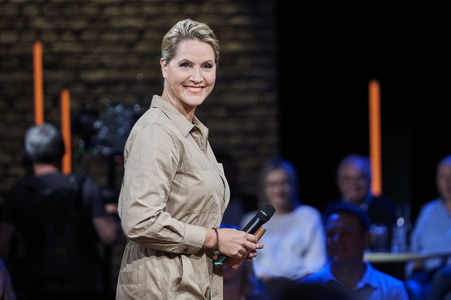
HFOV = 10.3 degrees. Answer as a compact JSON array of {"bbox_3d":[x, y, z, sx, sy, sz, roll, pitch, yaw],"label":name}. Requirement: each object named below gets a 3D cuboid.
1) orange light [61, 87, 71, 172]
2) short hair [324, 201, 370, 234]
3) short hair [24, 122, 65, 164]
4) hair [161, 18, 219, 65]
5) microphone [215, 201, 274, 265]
[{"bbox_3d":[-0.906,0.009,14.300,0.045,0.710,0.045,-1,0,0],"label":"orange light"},{"bbox_3d":[0.475,0.269,9.750,0.168,0.138,0.200,-1,0,30],"label":"short hair"},{"bbox_3d":[-0.788,-0.026,10.900,0.172,0.182,0.200,-1,0,9],"label":"short hair"},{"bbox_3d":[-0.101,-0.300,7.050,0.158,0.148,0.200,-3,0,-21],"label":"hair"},{"bbox_3d":[0.056,0.239,6.950,0.240,0.044,0.044,-48,1,-25],"label":"microphone"}]

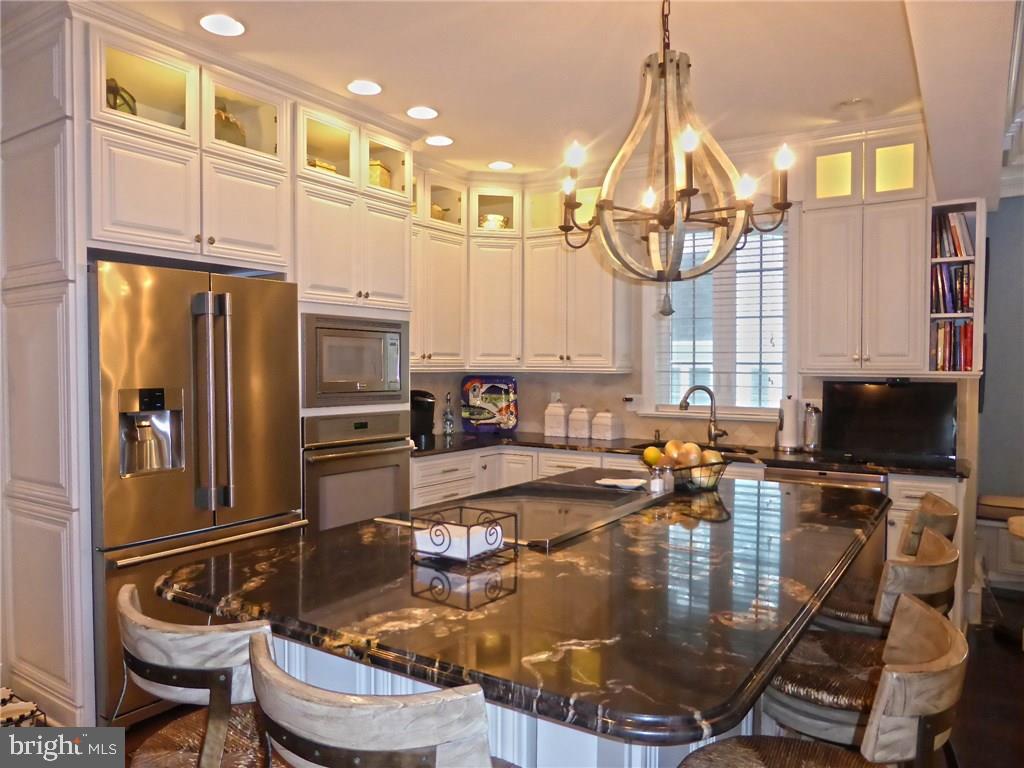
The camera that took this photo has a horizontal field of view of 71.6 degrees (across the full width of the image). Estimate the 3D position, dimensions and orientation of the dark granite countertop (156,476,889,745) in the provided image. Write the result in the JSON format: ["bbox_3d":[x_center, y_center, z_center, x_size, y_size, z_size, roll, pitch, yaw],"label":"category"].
[{"bbox_3d":[0.322,0.475,2.292,1.403,0.055,2.300,1,2,34],"label":"dark granite countertop"}]

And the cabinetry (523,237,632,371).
[{"bbox_3d":[0.487,-0.570,5.096,0.742,0.960,0.340,1,2,34],"label":"cabinetry"}]

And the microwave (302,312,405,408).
[{"bbox_3d":[-0.977,-0.122,3.890,0.450,0.462,0.770,1,2,34],"label":"microwave"}]

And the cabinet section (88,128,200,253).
[{"bbox_3d":[-1.630,-0.749,2.920,0.500,0.423,0.432,0,1,33],"label":"cabinet section"}]

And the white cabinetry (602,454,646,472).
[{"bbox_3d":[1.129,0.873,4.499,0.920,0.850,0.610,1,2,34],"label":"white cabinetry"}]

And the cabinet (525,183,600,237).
[{"bbox_3d":[0.483,-1.202,5.038,0.675,0.339,0.350,2,2,34],"label":"cabinet"}]

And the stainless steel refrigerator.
[{"bbox_3d":[-1.534,0.419,3.192,0.750,1.785,0.909,1,2,34],"label":"stainless steel refrigerator"}]

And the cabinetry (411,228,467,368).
[{"bbox_3d":[-0.715,-0.564,4.765,0.345,0.955,0.900,1,2,34],"label":"cabinetry"}]

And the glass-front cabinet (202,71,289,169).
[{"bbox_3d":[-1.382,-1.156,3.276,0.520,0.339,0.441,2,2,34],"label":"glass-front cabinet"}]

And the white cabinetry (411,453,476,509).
[{"bbox_3d":[-0.675,0.860,4.651,0.605,0.865,0.655,1,2,34],"label":"white cabinetry"}]

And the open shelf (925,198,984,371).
[{"bbox_3d":[2.367,-0.500,3.789,0.245,0.875,0.320,2,2,34],"label":"open shelf"}]

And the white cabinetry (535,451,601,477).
[{"bbox_3d":[0.541,0.861,4.898,0.490,0.850,0.610,1,2,34],"label":"white cabinetry"}]

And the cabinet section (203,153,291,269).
[{"bbox_3d":[-1.383,-0.757,3.297,0.500,0.423,0.438,0,1,33],"label":"cabinet section"}]

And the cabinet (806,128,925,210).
[{"bbox_3d":[2.037,-1.195,4.074,0.623,0.400,0.340,1,2,34],"label":"cabinet"}]

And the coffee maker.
[{"bbox_3d":[-0.703,0.212,4.469,0.330,0.336,0.250,2,2,34],"label":"coffee maker"}]

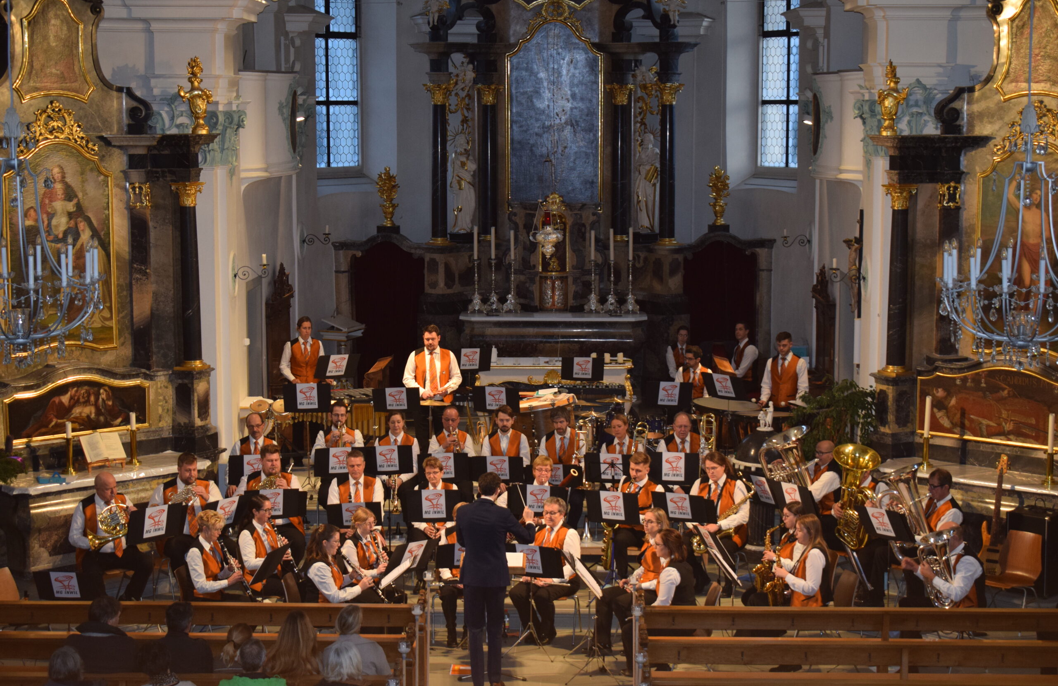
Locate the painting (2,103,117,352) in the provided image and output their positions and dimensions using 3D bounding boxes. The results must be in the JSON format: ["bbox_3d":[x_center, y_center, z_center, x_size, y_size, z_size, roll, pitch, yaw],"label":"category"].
[{"bbox_3d":[-4.538,-1.118,19.100,1.120,2.380,0.130,-6,9,-40],"label":"painting"}]

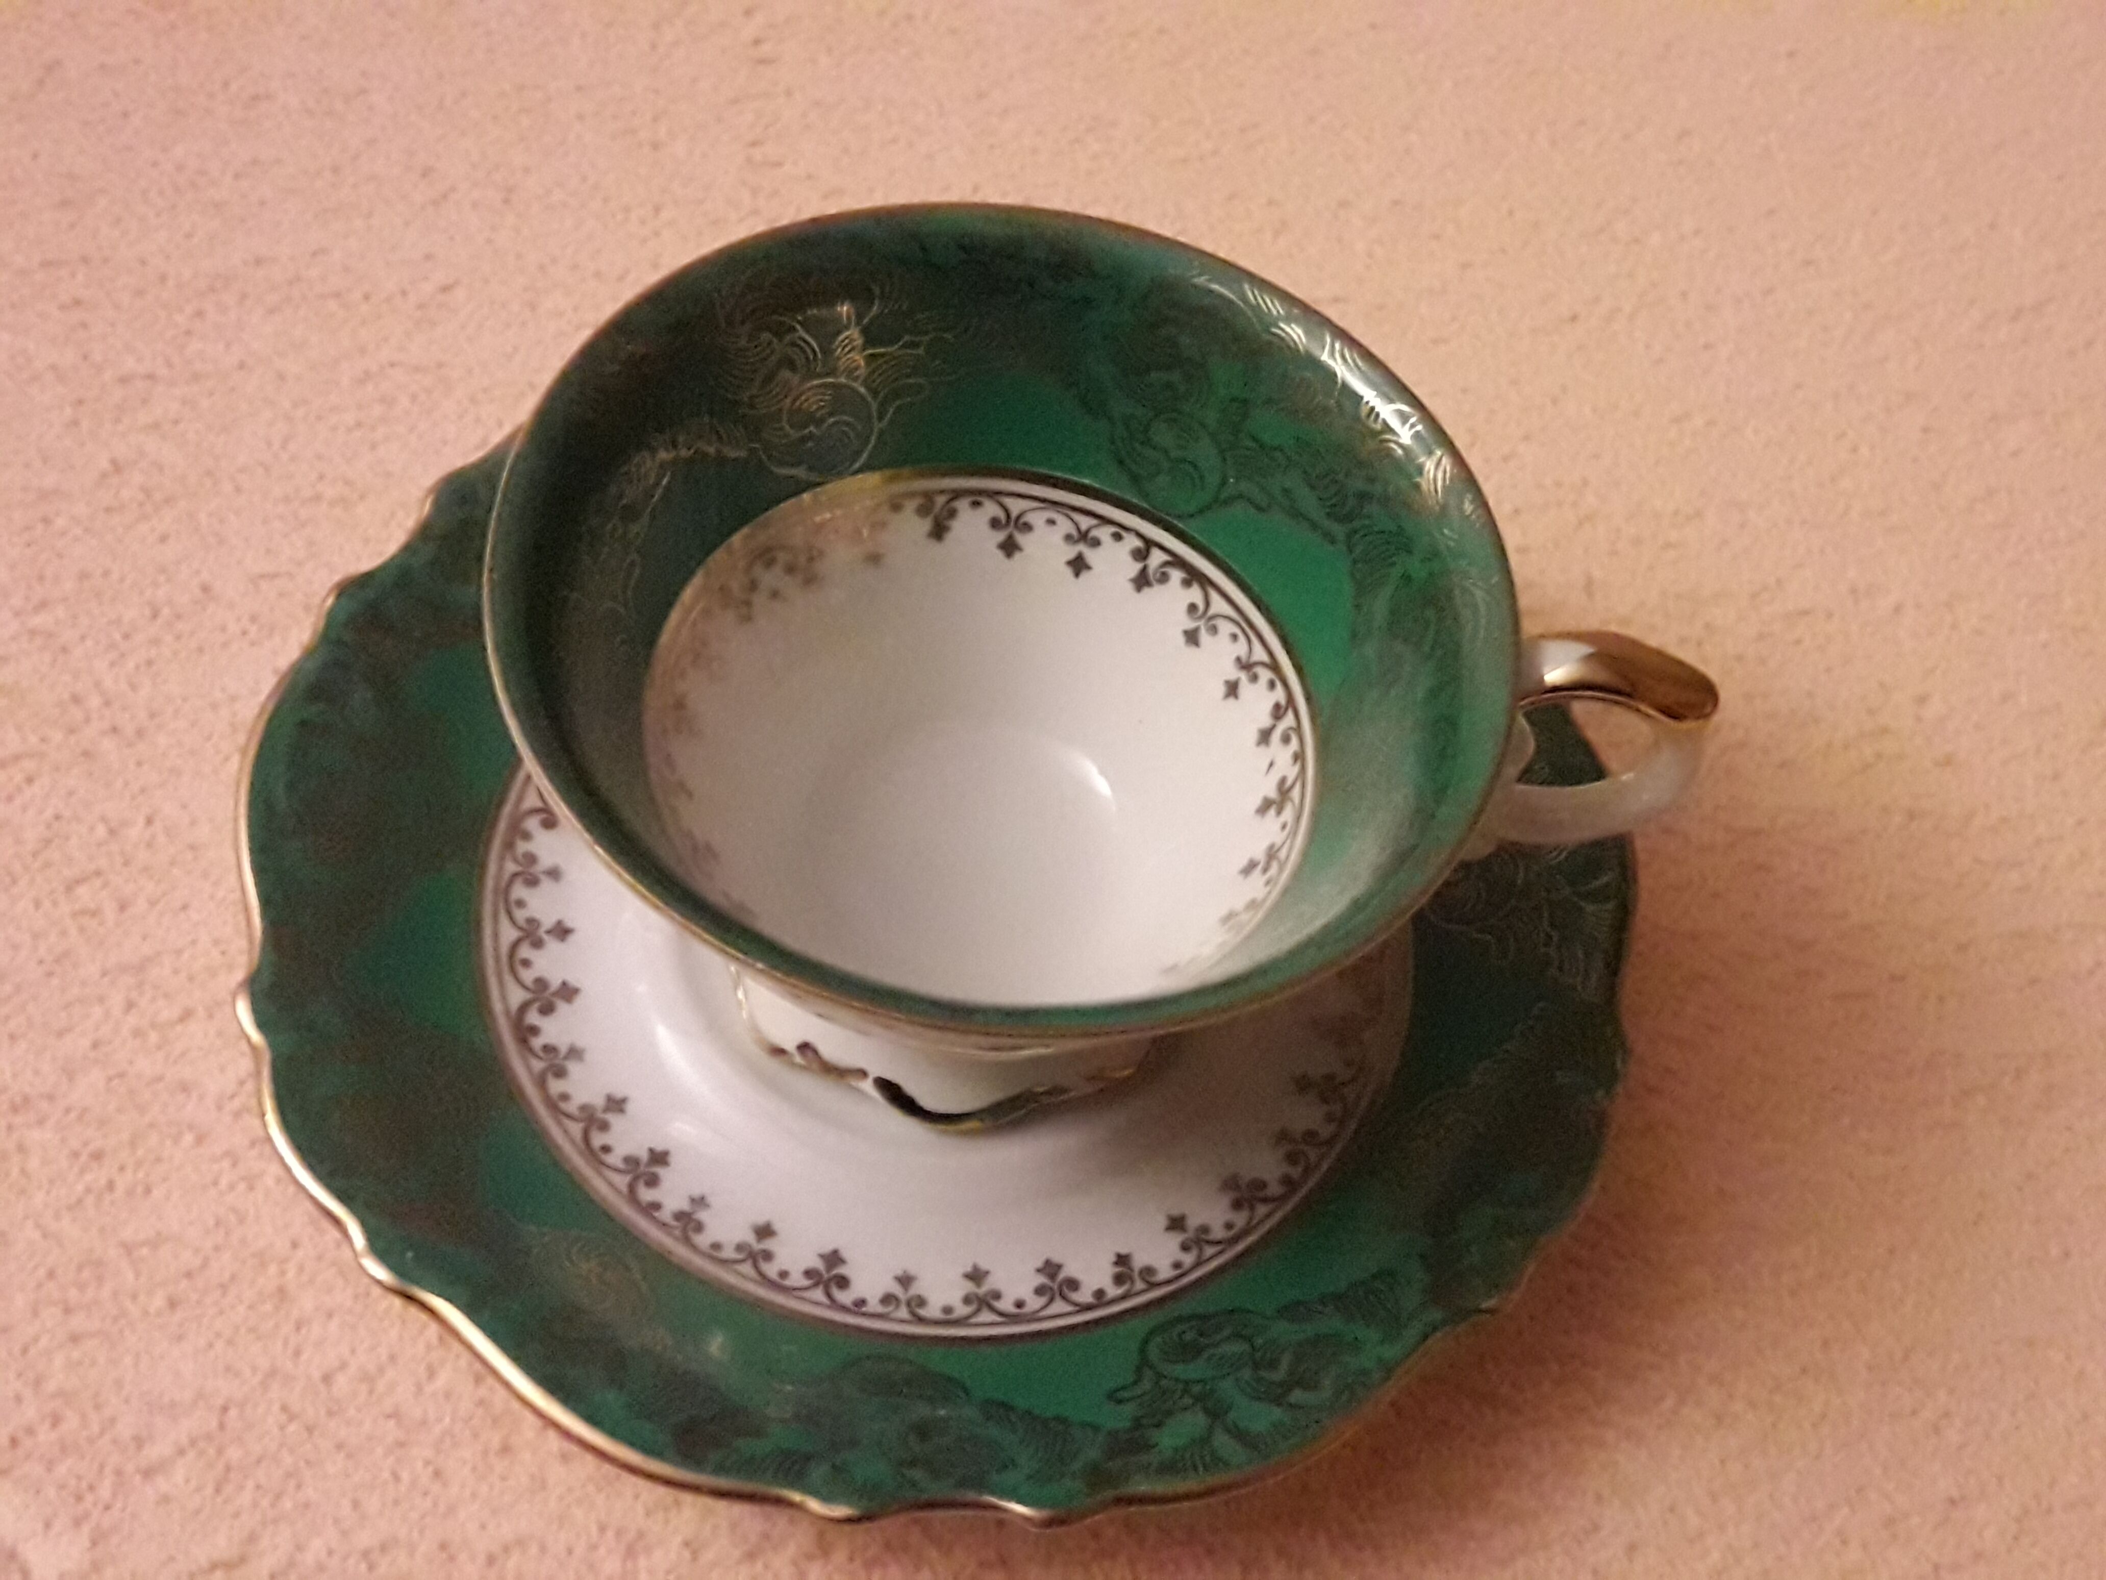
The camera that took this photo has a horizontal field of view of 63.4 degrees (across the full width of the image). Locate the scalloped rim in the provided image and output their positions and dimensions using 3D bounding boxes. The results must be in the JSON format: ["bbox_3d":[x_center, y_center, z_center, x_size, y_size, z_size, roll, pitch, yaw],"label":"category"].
[{"bbox_3d":[-0.010,0.007,0.191,0.147,0.024,0.147,0,58,-9],"label":"scalloped rim"}]

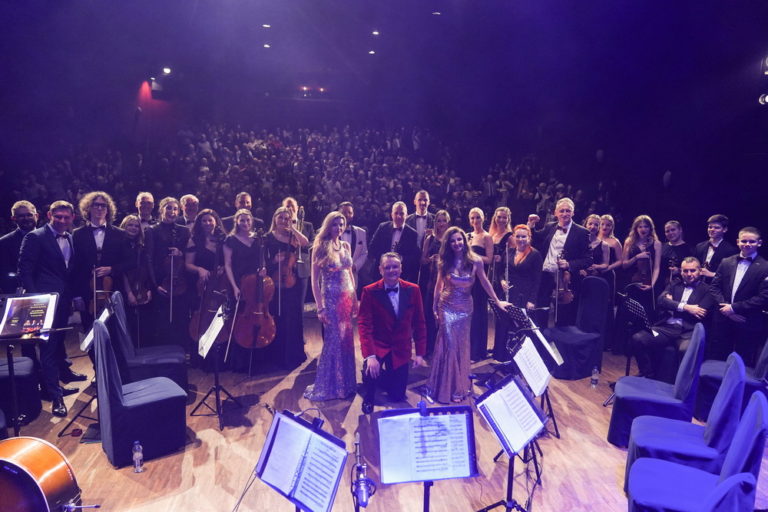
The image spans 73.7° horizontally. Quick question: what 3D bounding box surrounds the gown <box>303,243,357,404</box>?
[{"bbox_3d":[-0.481,0.601,4.706,0.460,1.400,0.440,-2,10,-16],"label":"gown"}]

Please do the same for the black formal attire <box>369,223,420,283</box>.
[{"bbox_3d":[0.136,0.373,5.583,0.540,1.476,0.330,0,7,0],"label":"black formal attire"}]

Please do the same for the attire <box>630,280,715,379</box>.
[{"bbox_3d":[2.909,0.764,5.113,0.620,1.070,0.700,9,12,41],"label":"attire"}]

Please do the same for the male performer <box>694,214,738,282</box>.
[{"bbox_3d":[3.414,0.414,5.413,0.520,1.680,0.400,6,11,27],"label":"male performer"}]

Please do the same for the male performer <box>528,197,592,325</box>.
[{"bbox_3d":[1.876,0.295,5.501,0.680,1.830,0.460,4,10,17],"label":"male performer"}]

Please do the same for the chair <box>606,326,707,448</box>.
[{"bbox_3d":[1.940,0.904,3.733,0.540,0.920,0.440,2,7,16],"label":"chair"}]

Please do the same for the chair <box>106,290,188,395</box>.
[{"bbox_3d":[-2.000,0.803,4.456,0.540,0.950,0.450,-1,7,-11],"label":"chair"}]

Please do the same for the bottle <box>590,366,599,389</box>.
[{"bbox_3d":[1.973,1.136,4.798,0.065,0.208,0.065,0,7,0],"label":"bottle"}]

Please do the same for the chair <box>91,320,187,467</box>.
[{"bbox_3d":[-1.787,0.956,3.761,0.560,0.960,0.440,-5,9,-37],"label":"chair"}]

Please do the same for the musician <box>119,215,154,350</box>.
[{"bbox_3d":[-2.470,0.391,5.132,0.450,1.609,0.320,-3,7,-25],"label":"musician"}]

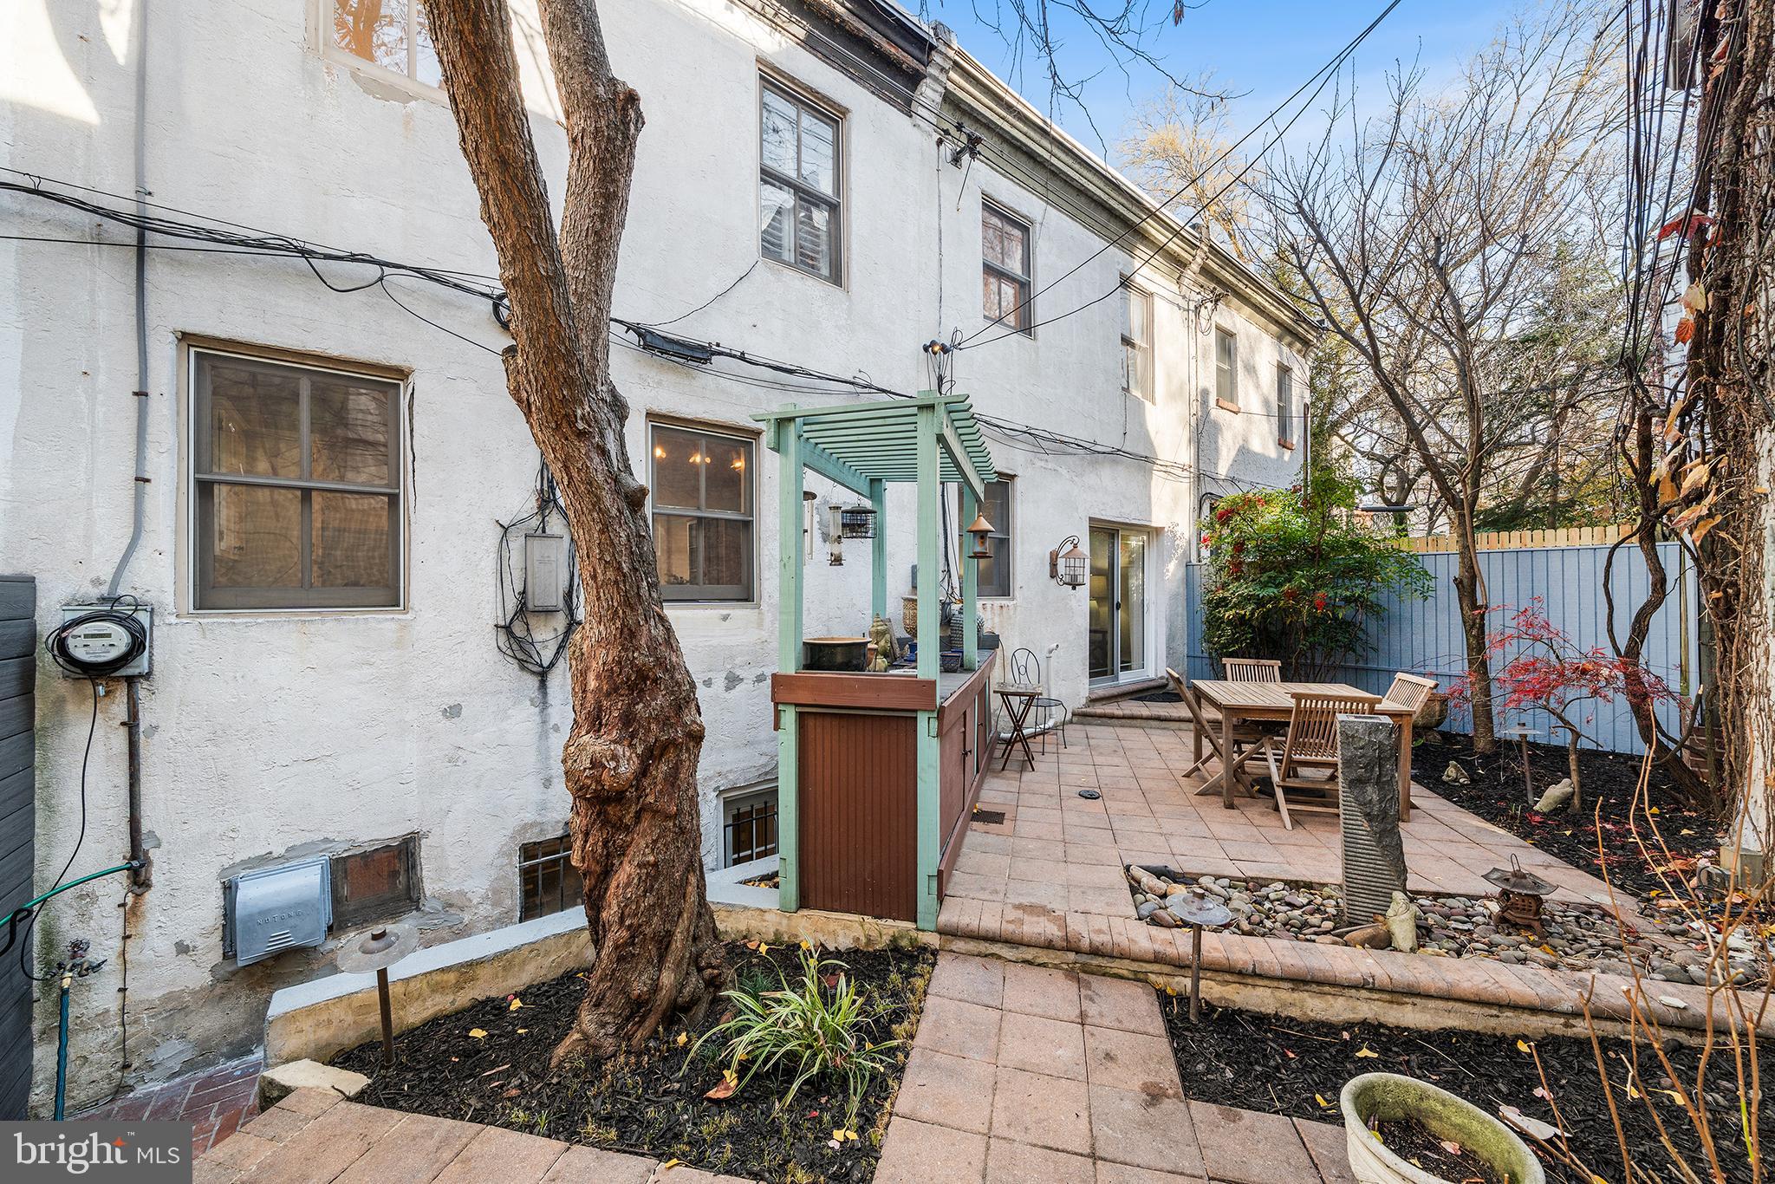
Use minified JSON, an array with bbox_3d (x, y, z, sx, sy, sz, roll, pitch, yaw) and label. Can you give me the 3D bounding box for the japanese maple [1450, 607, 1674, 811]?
[{"bbox_3d":[4.952,0.815,4.279,1.100,1.500,1.150,0,0,-41],"label":"japanese maple"}]

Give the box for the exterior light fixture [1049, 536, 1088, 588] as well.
[{"bbox_3d":[2.128,-0.341,6.911,0.320,0.600,0.420,0,0,-38],"label":"exterior light fixture"}]

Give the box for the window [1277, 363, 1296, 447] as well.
[{"bbox_3d":[7.496,-3.547,11.223,0.733,1.426,0.120,0,0,-37],"label":"window"}]

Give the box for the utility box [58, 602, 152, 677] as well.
[{"bbox_3d":[-3.596,0.230,2.740,0.250,0.325,0.150,0,0,-37],"label":"utility box"}]

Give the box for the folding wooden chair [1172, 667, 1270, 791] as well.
[{"bbox_3d":[2.654,1.125,4.783,0.630,0.910,0.480,0,0,14],"label":"folding wooden chair"}]

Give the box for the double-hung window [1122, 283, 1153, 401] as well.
[{"bbox_3d":[3.469,-3.468,8.307,0.860,1.470,0.120,0,0,-38],"label":"double-hung window"}]

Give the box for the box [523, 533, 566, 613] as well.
[{"bbox_3d":[-2.208,-0.113,3.804,0.210,0.485,0.100,0,0,-37],"label":"box"}]

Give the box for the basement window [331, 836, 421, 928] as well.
[{"bbox_3d":[-2.874,1.637,3.340,0.390,0.410,0.080,0,0,-38],"label":"basement window"}]

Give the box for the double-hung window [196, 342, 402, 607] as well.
[{"bbox_3d":[-3.188,-0.558,3.250,0.822,1.323,0.120,0,0,-37],"label":"double-hung window"}]

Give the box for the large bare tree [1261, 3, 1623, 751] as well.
[{"bbox_3d":[5.300,-1.900,5.700,3.100,6.800,2.900,0,0,-37],"label":"large bare tree"}]

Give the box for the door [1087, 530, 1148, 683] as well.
[{"bbox_3d":[3.188,0.211,8.118,1.780,2.060,0.120,0,0,-38],"label":"door"}]

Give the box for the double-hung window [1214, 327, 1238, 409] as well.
[{"bbox_3d":[5.550,-3.665,9.775,0.739,1.201,0.120,0,0,-37],"label":"double-hung window"}]

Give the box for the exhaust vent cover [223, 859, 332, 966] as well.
[{"bbox_3d":[-3.113,1.647,3.042,0.350,0.410,0.130,0,0,-38],"label":"exhaust vent cover"}]

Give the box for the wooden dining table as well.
[{"bbox_3d":[3.202,1.207,4.789,1.200,0.740,1.260,0,0,14],"label":"wooden dining table"}]

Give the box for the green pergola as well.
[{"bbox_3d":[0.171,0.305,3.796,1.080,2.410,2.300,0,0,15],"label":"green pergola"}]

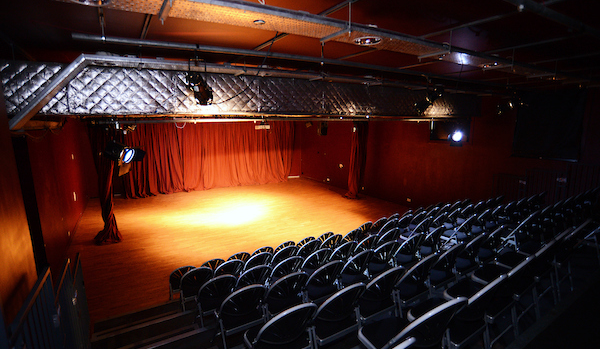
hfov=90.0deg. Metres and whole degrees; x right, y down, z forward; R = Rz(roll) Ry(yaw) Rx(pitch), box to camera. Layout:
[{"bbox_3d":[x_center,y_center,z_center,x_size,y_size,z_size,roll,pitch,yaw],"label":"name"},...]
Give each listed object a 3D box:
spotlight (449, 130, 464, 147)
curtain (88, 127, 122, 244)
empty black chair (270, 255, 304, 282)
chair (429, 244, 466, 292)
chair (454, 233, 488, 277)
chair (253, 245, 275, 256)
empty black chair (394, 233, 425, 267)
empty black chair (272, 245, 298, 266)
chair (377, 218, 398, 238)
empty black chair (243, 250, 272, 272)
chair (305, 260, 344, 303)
[{"bbox_3d":[4.744,-1.106,9.100,0.400,0.420,0.420,5,28,27],"label":"spotlight"},{"bbox_3d":[-4.756,0.245,7.327,0.620,2.950,0.420,-6,12,-31],"label":"curtain"},{"bbox_3d":[-0.213,1.386,4.074,0.460,0.815,0.510,-6,12,-31],"label":"empty black chair"},{"bbox_3d":[1.522,1.075,3.269,0.480,0.800,0.470,-7,11,-32],"label":"chair"},{"bbox_3d":[1.936,1.027,3.528,0.480,0.800,0.470,-7,11,-32],"label":"chair"},{"bbox_3d":[-0.833,1.777,6.040,0.470,0.800,0.500,-6,11,-32],"label":"chair"},{"bbox_3d":[1.491,1.173,4.253,0.480,0.800,0.470,-7,11,-32],"label":"empty black chair"},{"bbox_3d":[-0.298,1.578,5.214,0.480,0.800,0.470,-7,11,-32],"label":"empty black chair"},{"bbox_3d":[1.901,1.320,6.592,0.480,0.800,0.470,-7,11,-32],"label":"chair"},{"bbox_3d":[-0.712,1.627,4.956,0.480,0.800,0.470,-7,11,-32],"label":"empty black chair"},{"bbox_3d":[0.251,1.312,3.516,0.470,0.800,0.500,-6,11,-32],"label":"chair"}]

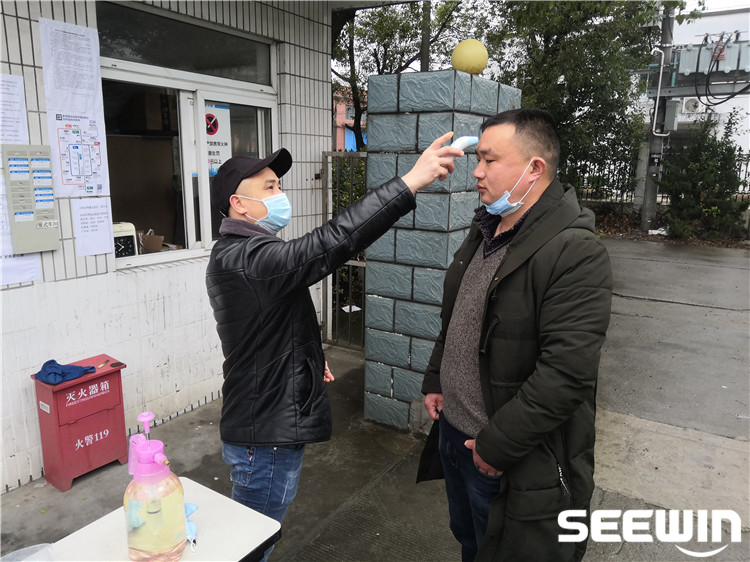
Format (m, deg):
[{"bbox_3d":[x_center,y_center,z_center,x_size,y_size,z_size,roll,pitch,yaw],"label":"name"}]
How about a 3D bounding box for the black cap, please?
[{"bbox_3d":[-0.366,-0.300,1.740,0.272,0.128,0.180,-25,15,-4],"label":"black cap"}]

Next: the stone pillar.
[{"bbox_3d":[0.449,-0.177,3.759,0.530,2.080,1.019,8,14,32],"label":"stone pillar"}]

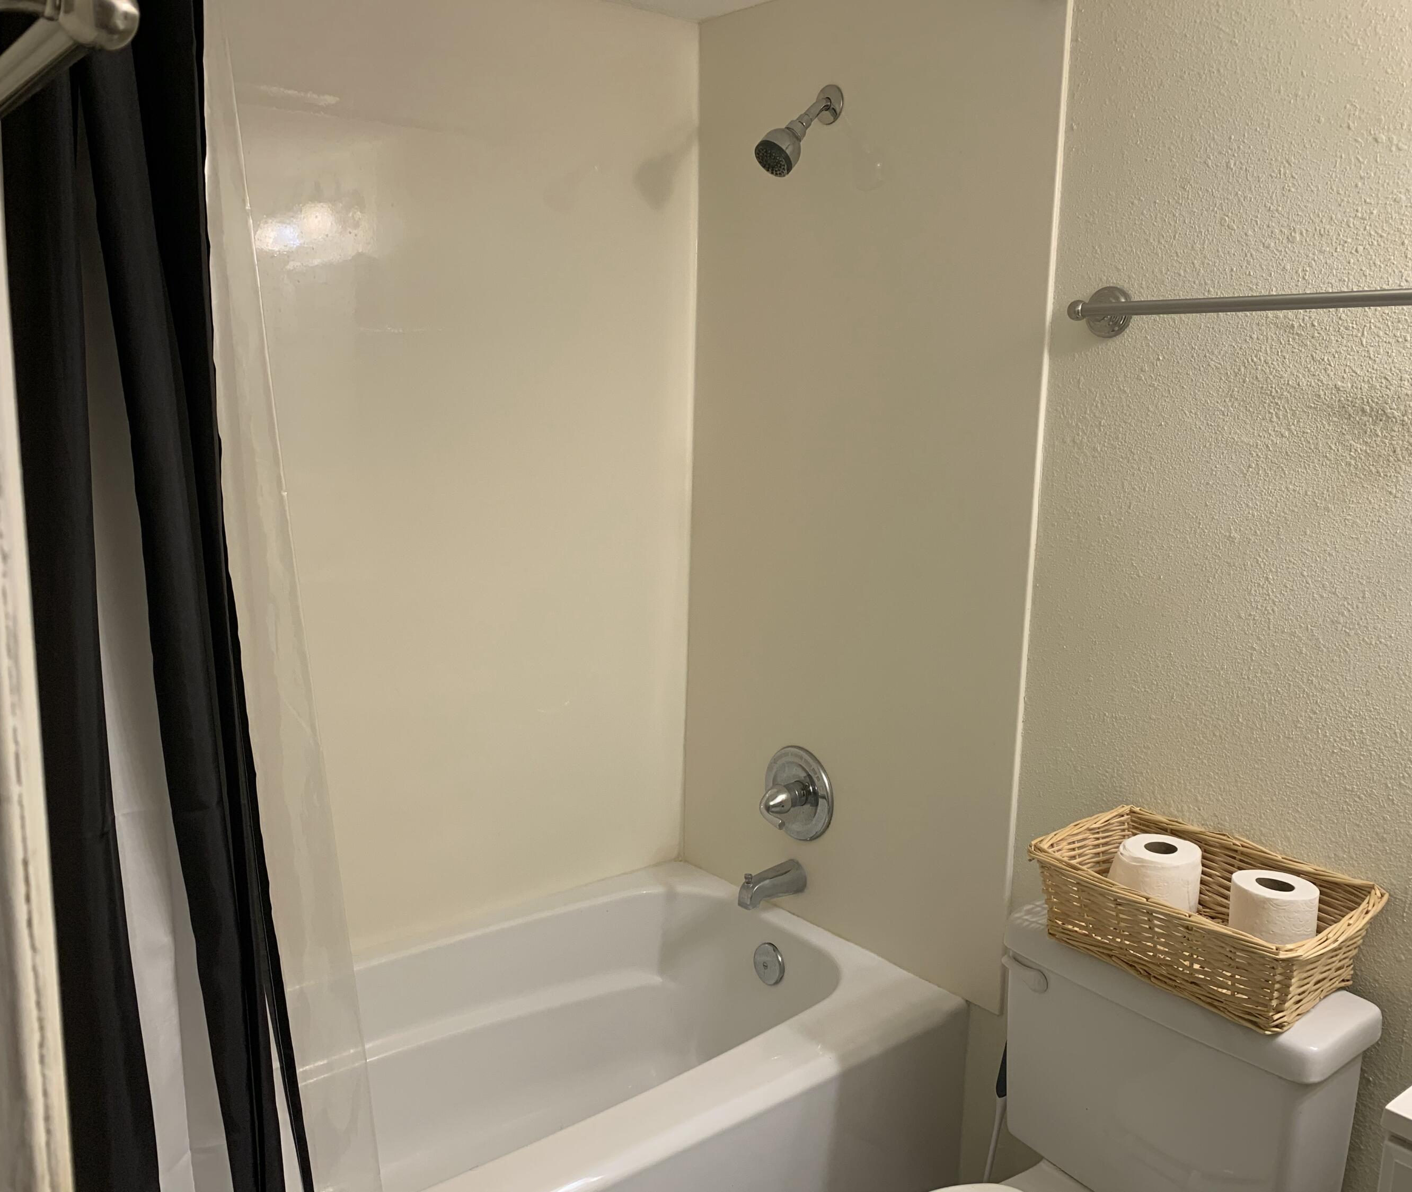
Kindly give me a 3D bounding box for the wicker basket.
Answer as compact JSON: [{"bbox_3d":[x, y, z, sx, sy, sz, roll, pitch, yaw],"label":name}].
[{"bbox_3d":[0.628,0.408,1.528,0.251,0.126,0.346,-7,12,-39],"label":"wicker basket"}]

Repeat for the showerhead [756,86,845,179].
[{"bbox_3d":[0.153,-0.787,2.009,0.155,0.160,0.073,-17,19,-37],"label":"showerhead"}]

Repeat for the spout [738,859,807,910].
[{"bbox_3d":[0.122,0.543,2.252,0.138,0.071,0.058,-7,12,-39],"label":"spout"}]

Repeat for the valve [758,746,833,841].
[{"bbox_3d":[0.141,0.379,2.241,0.092,0.180,0.180,-7,12,-39],"label":"valve"}]

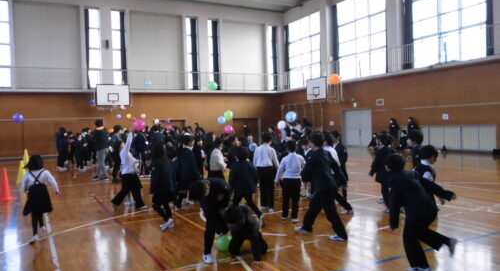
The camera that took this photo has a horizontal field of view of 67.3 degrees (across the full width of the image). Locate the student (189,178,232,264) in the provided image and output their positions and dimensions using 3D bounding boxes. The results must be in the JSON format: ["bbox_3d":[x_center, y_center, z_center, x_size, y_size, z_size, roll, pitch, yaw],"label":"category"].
[{"bbox_3d":[-0.479,0.963,4.550,0.450,0.882,0.660,0,3,37],"label":"student"}]

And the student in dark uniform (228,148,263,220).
[{"bbox_3d":[-0.083,0.764,5.650,0.420,1.166,0.520,-3,2,-21],"label":"student in dark uniform"}]

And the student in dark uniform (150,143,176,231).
[{"bbox_3d":[-1.238,0.701,5.286,0.360,1.220,0.380,0,2,45],"label":"student in dark uniform"}]

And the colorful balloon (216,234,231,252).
[{"bbox_3d":[-0.312,1.302,4.520,0.195,0.200,0.195,-2,2,0],"label":"colorful balloon"}]

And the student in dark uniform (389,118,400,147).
[{"bbox_3d":[6.311,-0.011,16.400,0.360,1.435,0.420,-3,2,-27],"label":"student in dark uniform"}]

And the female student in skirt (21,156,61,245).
[{"bbox_3d":[-3.027,0.871,5.400,0.500,1.180,0.380,-3,2,-27],"label":"female student in skirt"}]

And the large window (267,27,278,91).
[{"bbox_3d":[1.612,-5.400,26.267,0.908,4.491,0.150,-3,3,-28],"label":"large window"}]

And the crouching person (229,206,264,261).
[{"bbox_3d":[-0.050,1.000,3.970,0.480,0.540,0.640,0,0,19],"label":"crouching person"}]

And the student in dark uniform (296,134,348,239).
[{"bbox_3d":[0.887,0.623,4.805,0.580,1.280,0.480,0,2,45],"label":"student in dark uniform"}]

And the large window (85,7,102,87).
[{"bbox_3d":[-9.544,-5.287,22.900,0.930,4.850,0.180,-2,2,-30],"label":"large window"}]

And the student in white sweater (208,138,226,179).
[{"bbox_3d":[-0.563,0.692,6.500,0.360,1.279,0.350,-3,2,-28],"label":"student in white sweater"}]

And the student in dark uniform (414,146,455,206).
[{"bbox_3d":[2.135,0.674,4.537,0.380,1.120,0.380,-2,1,-21],"label":"student in dark uniform"}]

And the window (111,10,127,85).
[{"bbox_3d":[-7.468,-4.871,21.345,0.846,4.385,0.150,-3,3,-28],"label":"window"}]

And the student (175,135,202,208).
[{"bbox_3d":[-1.151,0.636,6.685,0.420,1.280,0.360,0,2,45],"label":"student"}]

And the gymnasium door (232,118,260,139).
[{"bbox_3d":[-0.216,-0.252,24.918,1.951,1.725,0.120,-3,3,-28],"label":"gymnasium door"}]

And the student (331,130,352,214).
[{"bbox_3d":[1.542,0.572,6.385,0.340,1.270,0.420,-2,1,-18],"label":"student"}]

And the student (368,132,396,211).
[{"bbox_3d":[2.258,0.602,6.350,0.460,1.270,0.380,-2,2,9],"label":"student"}]

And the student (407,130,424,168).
[{"bbox_3d":[2.392,0.570,5.485,0.340,1.270,0.380,-2,1,-3],"label":"student"}]

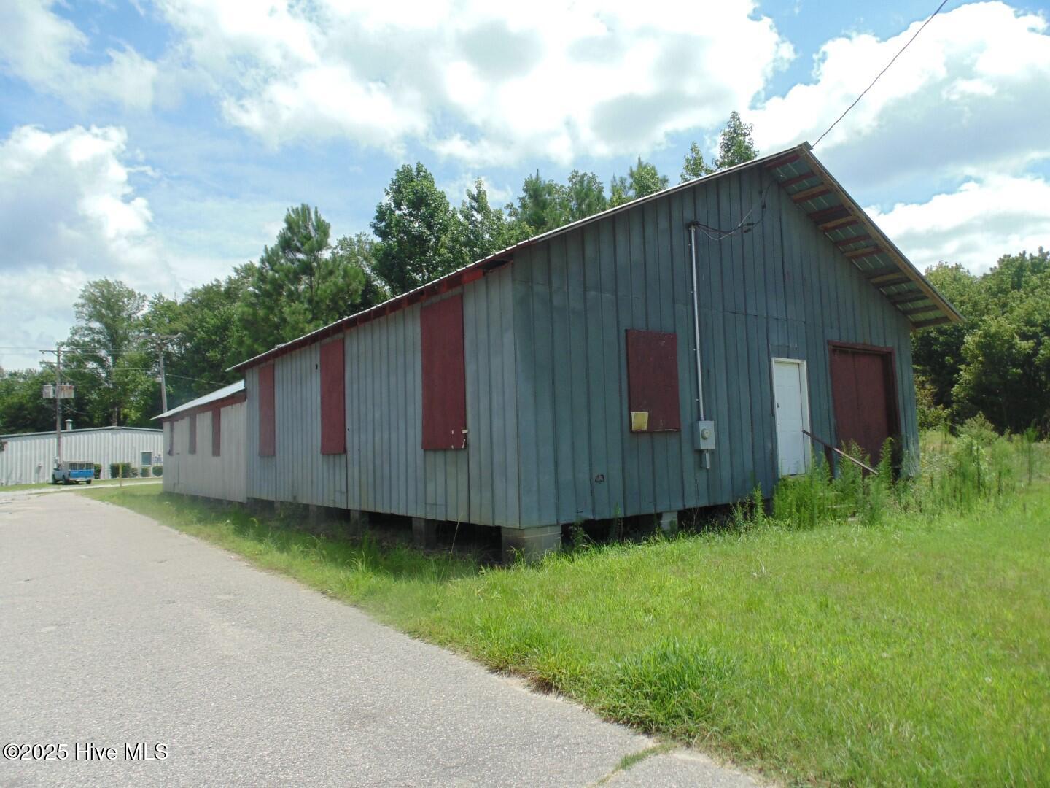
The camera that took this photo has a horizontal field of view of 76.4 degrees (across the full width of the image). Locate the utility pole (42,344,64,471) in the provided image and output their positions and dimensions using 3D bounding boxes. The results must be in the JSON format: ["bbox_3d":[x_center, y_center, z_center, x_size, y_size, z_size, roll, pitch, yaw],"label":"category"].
[{"bbox_3d":[-37.540,1.666,53.944,2.300,10.995,0.700,1,-6,-35],"label":"utility pole"}]

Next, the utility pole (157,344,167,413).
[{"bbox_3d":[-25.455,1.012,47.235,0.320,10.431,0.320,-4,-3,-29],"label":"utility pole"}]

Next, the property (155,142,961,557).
[{"bbox_3d":[-2.234,-0.037,20.269,11.970,6.400,23.482,2,-6,-38],"label":"property"}]

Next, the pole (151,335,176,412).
[{"bbox_3d":[-25.455,1.012,47.235,2.300,10.431,0.400,-4,-3,-29],"label":"pole"}]

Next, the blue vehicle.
[{"bbox_3d":[-35.061,6.092,51.783,4.400,1.660,1.640,-6,-6,41],"label":"blue vehicle"}]

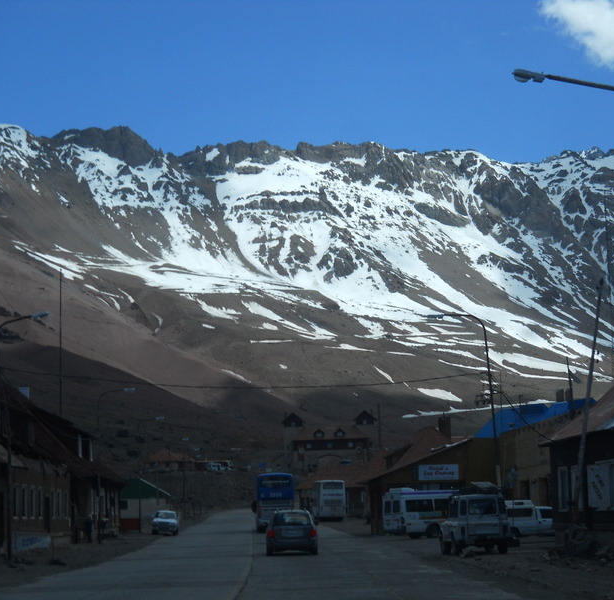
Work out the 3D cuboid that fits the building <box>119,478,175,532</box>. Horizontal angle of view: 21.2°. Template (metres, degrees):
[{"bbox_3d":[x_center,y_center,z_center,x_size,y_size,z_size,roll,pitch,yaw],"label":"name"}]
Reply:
[{"bbox_3d":[-13.000,16.100,129.200,5.400,4.350,8.000,-1,-8,-3],"label":"building"}]

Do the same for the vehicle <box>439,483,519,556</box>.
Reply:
[{"bbox_3d":[5.500,7.270,54.200,1.750,2.220,3.900,-1,-8,-4],"label":"vehicle"}]

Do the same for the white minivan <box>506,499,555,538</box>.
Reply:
[{"bbox_3d":[11.400,10.660,80.200,4.400,1.780,1.680,0,-8,-10],"label":"white minivan"}]

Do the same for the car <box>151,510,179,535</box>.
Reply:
[{"bbox_3d":[-9.600,15.200,111.800,1.660,1.550,4.300,-1,-8,-2],"label":"car"}]

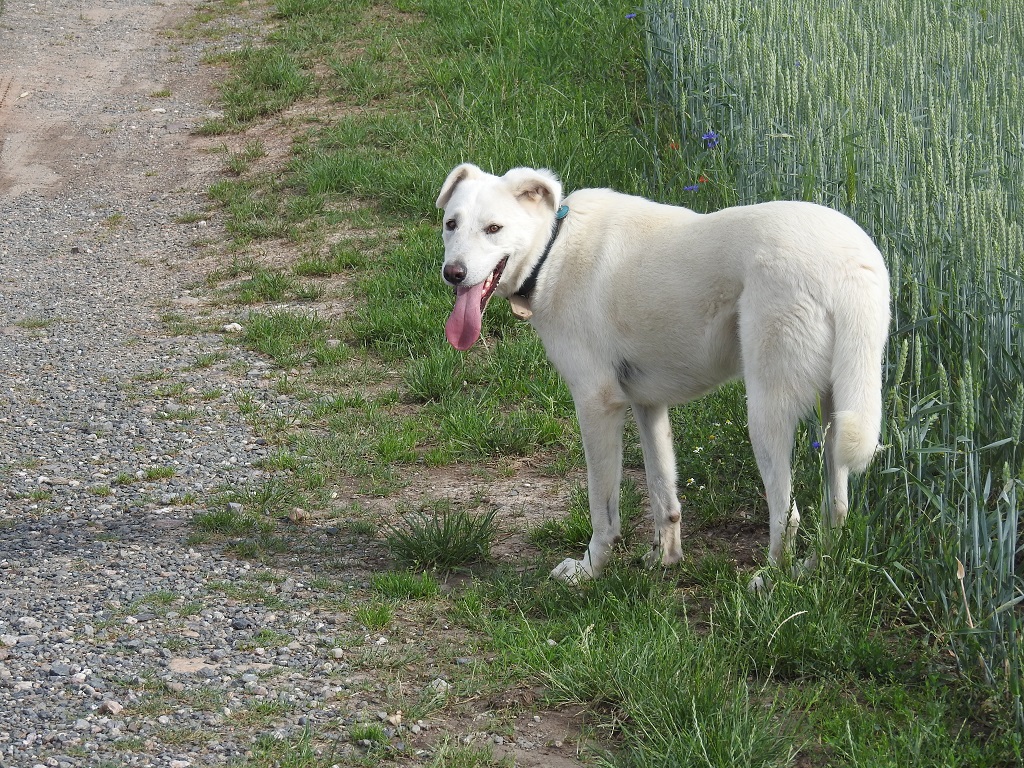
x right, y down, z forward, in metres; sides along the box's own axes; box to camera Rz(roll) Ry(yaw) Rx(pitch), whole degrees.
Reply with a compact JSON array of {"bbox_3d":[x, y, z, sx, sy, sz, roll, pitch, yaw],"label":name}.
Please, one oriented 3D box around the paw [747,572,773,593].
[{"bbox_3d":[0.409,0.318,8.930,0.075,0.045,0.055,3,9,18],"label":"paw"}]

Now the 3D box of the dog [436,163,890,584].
[{"bbox_3d":[0.256,-0.021,9.018,0.770,0.690,0.300,7,11,40],"label":"dog"}]

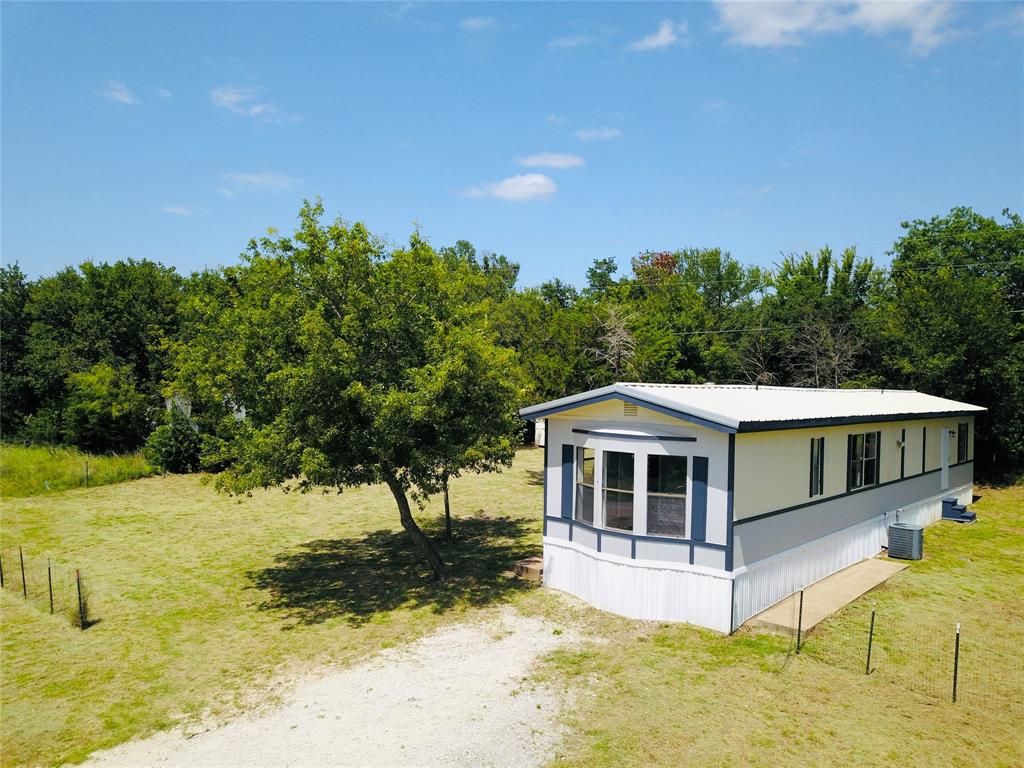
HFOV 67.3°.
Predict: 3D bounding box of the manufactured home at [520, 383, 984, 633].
[{"bbox_3d":[8.894,2.349,22.487,4.931,4.380,20.837,1,0,42],"label":"manufactured home"}]

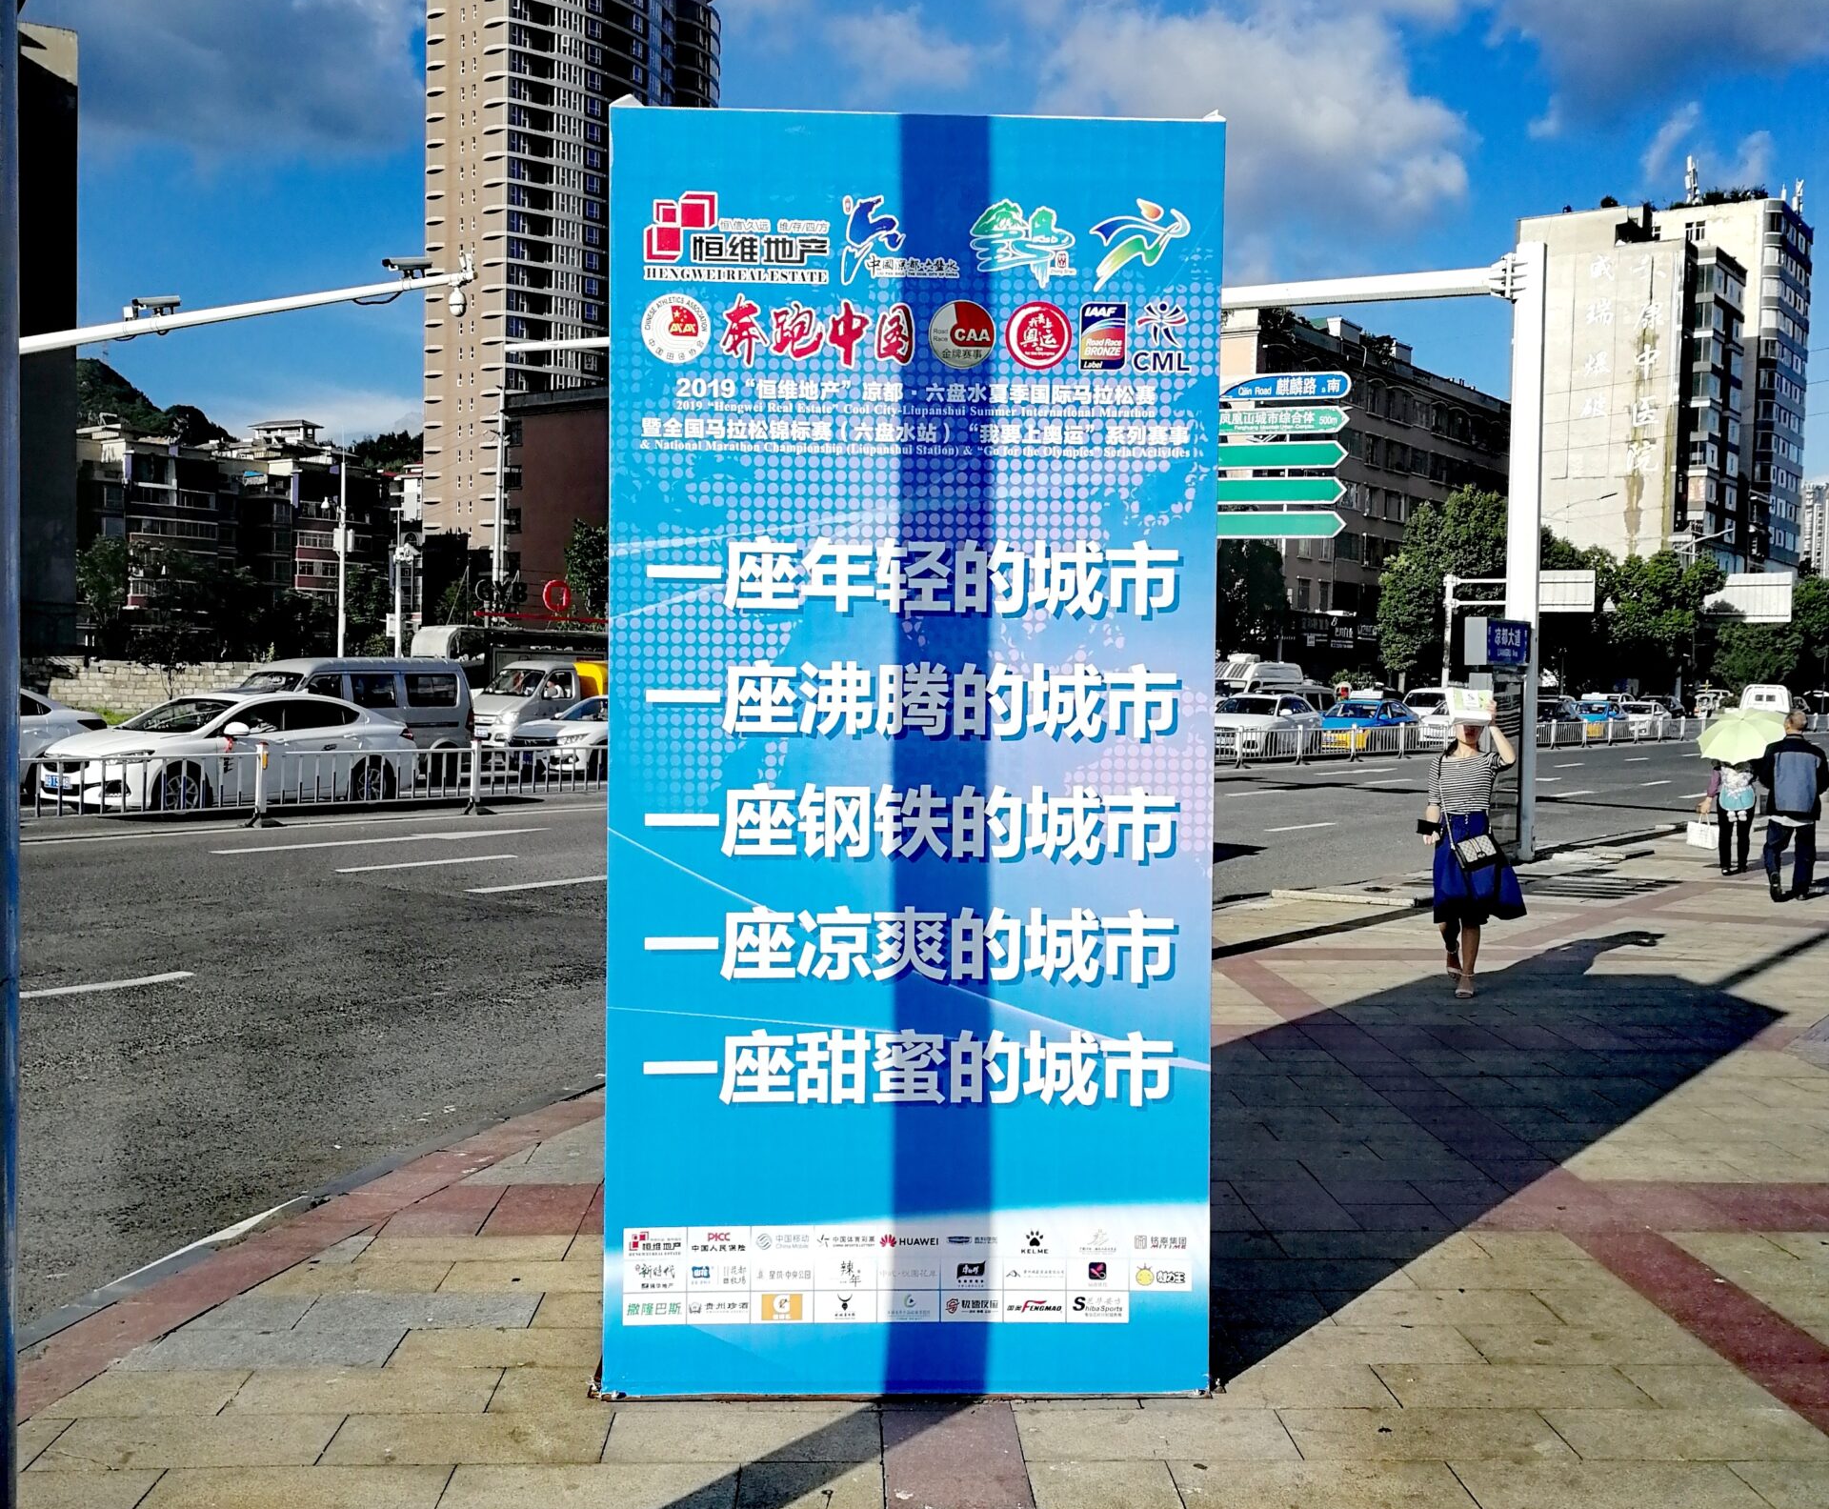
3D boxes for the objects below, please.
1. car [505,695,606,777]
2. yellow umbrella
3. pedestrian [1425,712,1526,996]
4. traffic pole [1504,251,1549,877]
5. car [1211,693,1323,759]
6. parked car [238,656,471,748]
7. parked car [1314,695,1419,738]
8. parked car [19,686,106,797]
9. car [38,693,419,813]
[{"bbox_3d":[-4.971,-0.383,34.288,1.820,1.540,4.400,2,3,36],"label":"car"},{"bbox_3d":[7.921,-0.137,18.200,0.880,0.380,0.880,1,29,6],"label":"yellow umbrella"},{"bbox_3d":[3.268,0.539,11.097,0.530,1.620,0.420,1,2,16],"label":"pedestrian"},{"bbox_3d":[6.398,-2.129,19.833,0.380,6.400,0.380,2,3,36],"label":"traffic pole"},{"bbox_3d":[9.112,-0.773,49.177,1.850,1.570,4.600,2,3,36],"label":"car"},{"bbox_3d":[-9.035,-0.453,28.803,1.720,1.980,4.600,2,3,36],"label":"parked car"},{"bbox_3d":[12.987,-0.860,54.080,1.720,1.480,4.450,2,3,36],"label":"parked car"},{"bbox_3d":[-13.582,-0.151,25.640,1.820,1.500,4.600,2,3,36],"label":"parked car"},{"bbox_3d":[-8.792,-0.052,25.044,1.800,1.450,4.550,2,3,36],"label":"car"}]

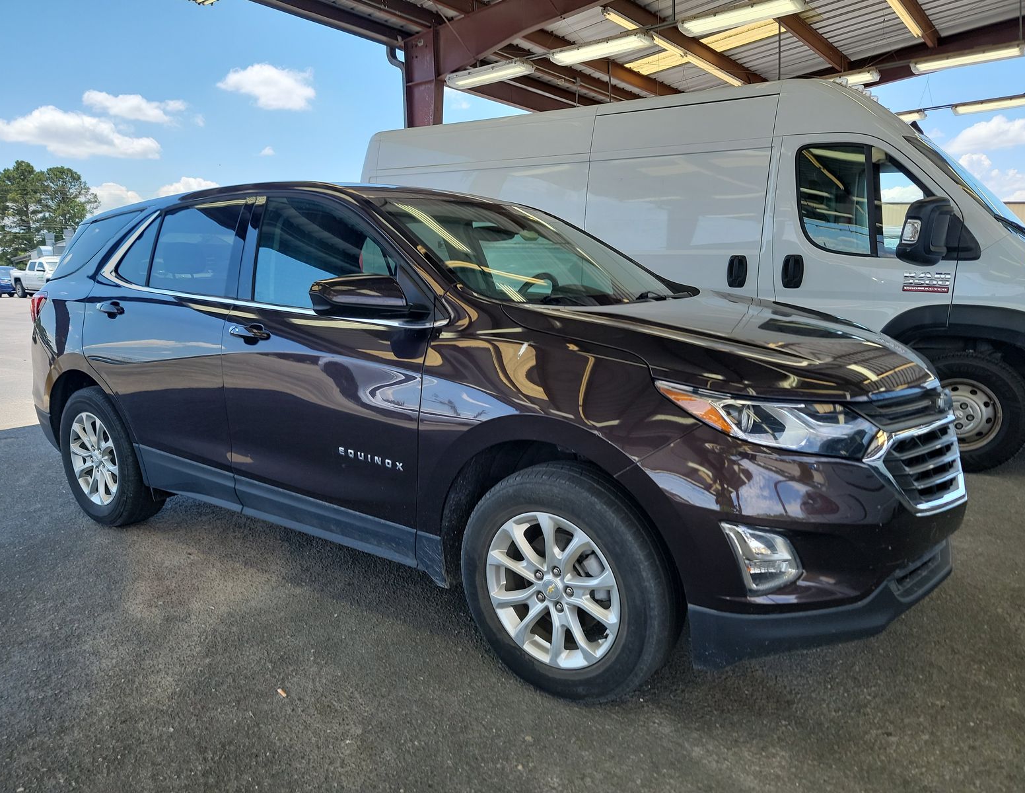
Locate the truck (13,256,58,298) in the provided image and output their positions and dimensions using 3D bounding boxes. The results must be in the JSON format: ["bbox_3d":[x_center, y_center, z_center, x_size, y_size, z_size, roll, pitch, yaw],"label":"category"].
[{"bbox_3d":[-20.797,-5.508,33.578,5.840,1.880,2.030,7,13,35],"label":"truck"}]

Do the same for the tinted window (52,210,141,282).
[{"bbox_3d":[-2.167,-0.781,3.824,0.840,0.370,0.070,8,-8,39],"label":"tinted window"}]

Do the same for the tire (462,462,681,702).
[{"bbox_3d":[0.166,0.556,2.242,0.720,0.720,0.230,7,12,37],"label":"tire"}]

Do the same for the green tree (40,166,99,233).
[{"bbox_3d":[-51.352,-20.015,86.145,7.000,13.700,7.000,-6,11,-30],"label":"green tree"}]

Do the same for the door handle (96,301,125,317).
[{"bbox_3d":[-1.858,-0.403,3.384,0.240,0.048,0.060,7,13,34],"label":"door handle"}]

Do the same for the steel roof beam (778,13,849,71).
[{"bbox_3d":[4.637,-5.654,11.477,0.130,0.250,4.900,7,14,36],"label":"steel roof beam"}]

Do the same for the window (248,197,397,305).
[{"bbox_3d":[-0.680,-0.524,2.688,0.880,0.470,0.050,6,-9,35],"label":"window"}]

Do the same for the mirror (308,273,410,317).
[{"bbox_3d":[-0.485,-0.324,2.340,0.250,0.140,0.180,-9,13,-41],"label":"mirror"}]

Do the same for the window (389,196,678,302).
[{"bbox_3d":[0.169,-0.581,3.023,0.935,0.120,1.400,40,30,22],"label":"window"}]

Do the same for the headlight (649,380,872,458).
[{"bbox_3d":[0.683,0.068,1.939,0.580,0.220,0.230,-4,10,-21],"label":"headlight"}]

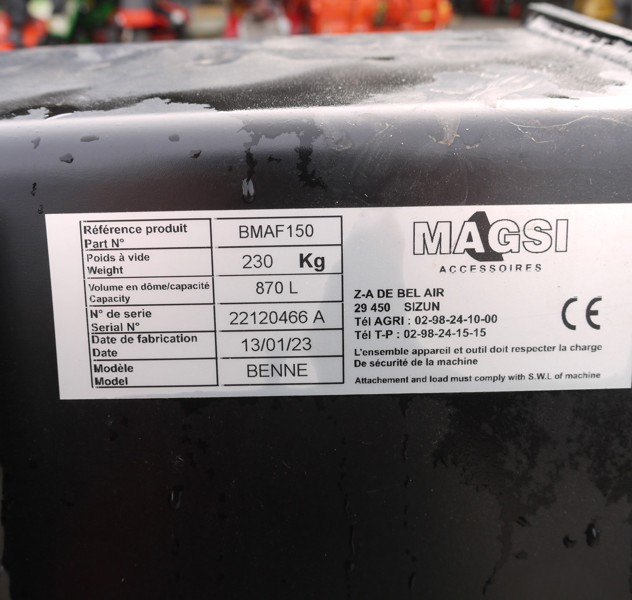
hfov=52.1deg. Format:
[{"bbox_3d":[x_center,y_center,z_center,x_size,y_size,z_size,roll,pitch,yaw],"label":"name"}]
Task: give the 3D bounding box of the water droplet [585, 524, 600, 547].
[{"bbox_3d":[0.055,0.047,0.129,0.003,0.004,0.001,-1,9,0],"label":"water droplet"}]

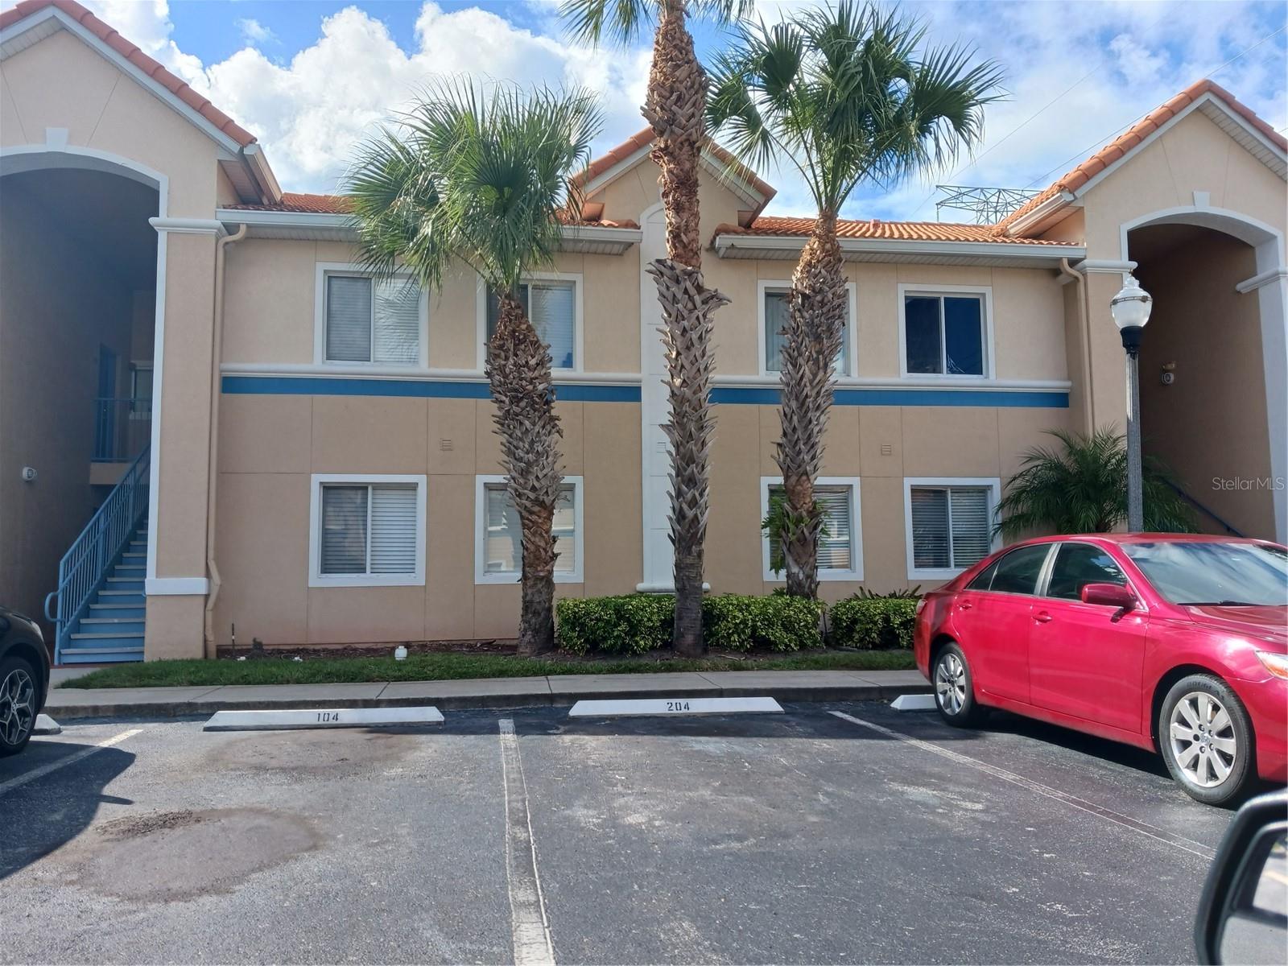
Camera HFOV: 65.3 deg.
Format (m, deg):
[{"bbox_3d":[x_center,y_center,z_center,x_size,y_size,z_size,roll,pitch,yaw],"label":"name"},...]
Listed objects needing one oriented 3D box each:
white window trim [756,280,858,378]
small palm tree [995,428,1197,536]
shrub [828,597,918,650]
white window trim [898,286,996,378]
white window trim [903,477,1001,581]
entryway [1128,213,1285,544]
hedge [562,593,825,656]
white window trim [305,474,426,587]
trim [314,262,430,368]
[{"bbox_3d":[2.389,-2.250,14.694,1.493,1.420,0.100,0,-5,-9],"label":"white window trim"},{"bbox_3d":[6.011,0.708,13.375,2.460,2.850,2.400,0,-5,-9],"label":"small palm tree"},{"bbox_3d":[3.100,1.821,13.222,1.150,0.660,0.900,0,-5,-9],"label":"shrub"},{"bbox_3d":[4.522,-2.240,15.026,1.493,1.420,0.100,0,-5,-9],"label":"white window trim"},{"bbox_3d":[4.550,0.676,14.755,1.493,1.486,0.100,0,-5,-9],"label":"white window trim"},{"bbox_3d":[8.453,-0.918,15.098,2.660,6.460,0.490,0,-5,-9],"label":"entryway"},{"bbox_3d":[0.544,1.800,12.901,3.320,0.690,0.950,0,-5,-9],"label":"hedge"},{"bbox_3d":[-3.687,0.635,13.474,1.493,1.486,0.100,0,-5,-9],"label":"white window trim"},{"bbox_3d":[-3.715,-2.280,13.744,1.493,1.420,0.100,0,-5,-9],"label":"trim"}]

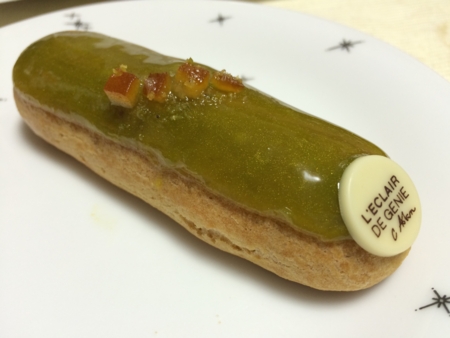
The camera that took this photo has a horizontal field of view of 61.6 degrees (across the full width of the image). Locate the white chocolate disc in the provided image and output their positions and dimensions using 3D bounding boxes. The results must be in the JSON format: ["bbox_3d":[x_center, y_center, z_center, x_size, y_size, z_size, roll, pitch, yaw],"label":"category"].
[{"bbox_3d":[0.043,0.009,0.103,0.028,0.003,0.028,-41,95,-27],"label":"white chocolate disc"}]

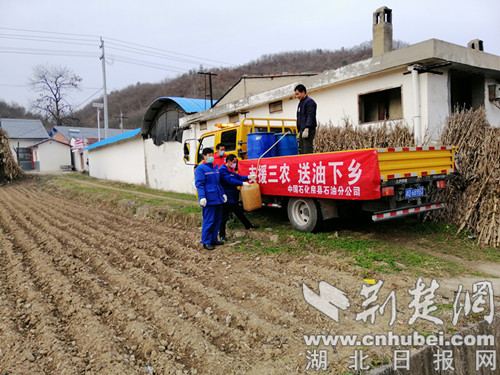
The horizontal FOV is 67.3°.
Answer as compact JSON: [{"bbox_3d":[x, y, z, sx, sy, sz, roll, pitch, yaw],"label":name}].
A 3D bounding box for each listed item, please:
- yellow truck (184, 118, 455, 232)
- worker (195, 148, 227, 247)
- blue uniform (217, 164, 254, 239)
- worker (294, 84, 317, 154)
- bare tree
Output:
[{"bbox_3d":[0.946,-0.395,8.086,2.120,2.180,5.750,-5,4,-36],"label":"yellow truck"},{"bbox_3d":[-0.660,0.203,6.350,0.520,1.710,0.340,-4,3,-27],"label":"worker"},{"bbox_3d":[-0.235,0.244,6.800,0.580,1.360,0.480,-1,3,24],"label":"blue uniform"},{"bbox_3d":[1.023,-1.005,6.800,0.340,1.720,0.460,-4,3,-27],"label":"worker"},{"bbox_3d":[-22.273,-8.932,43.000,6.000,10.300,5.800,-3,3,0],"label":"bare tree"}]

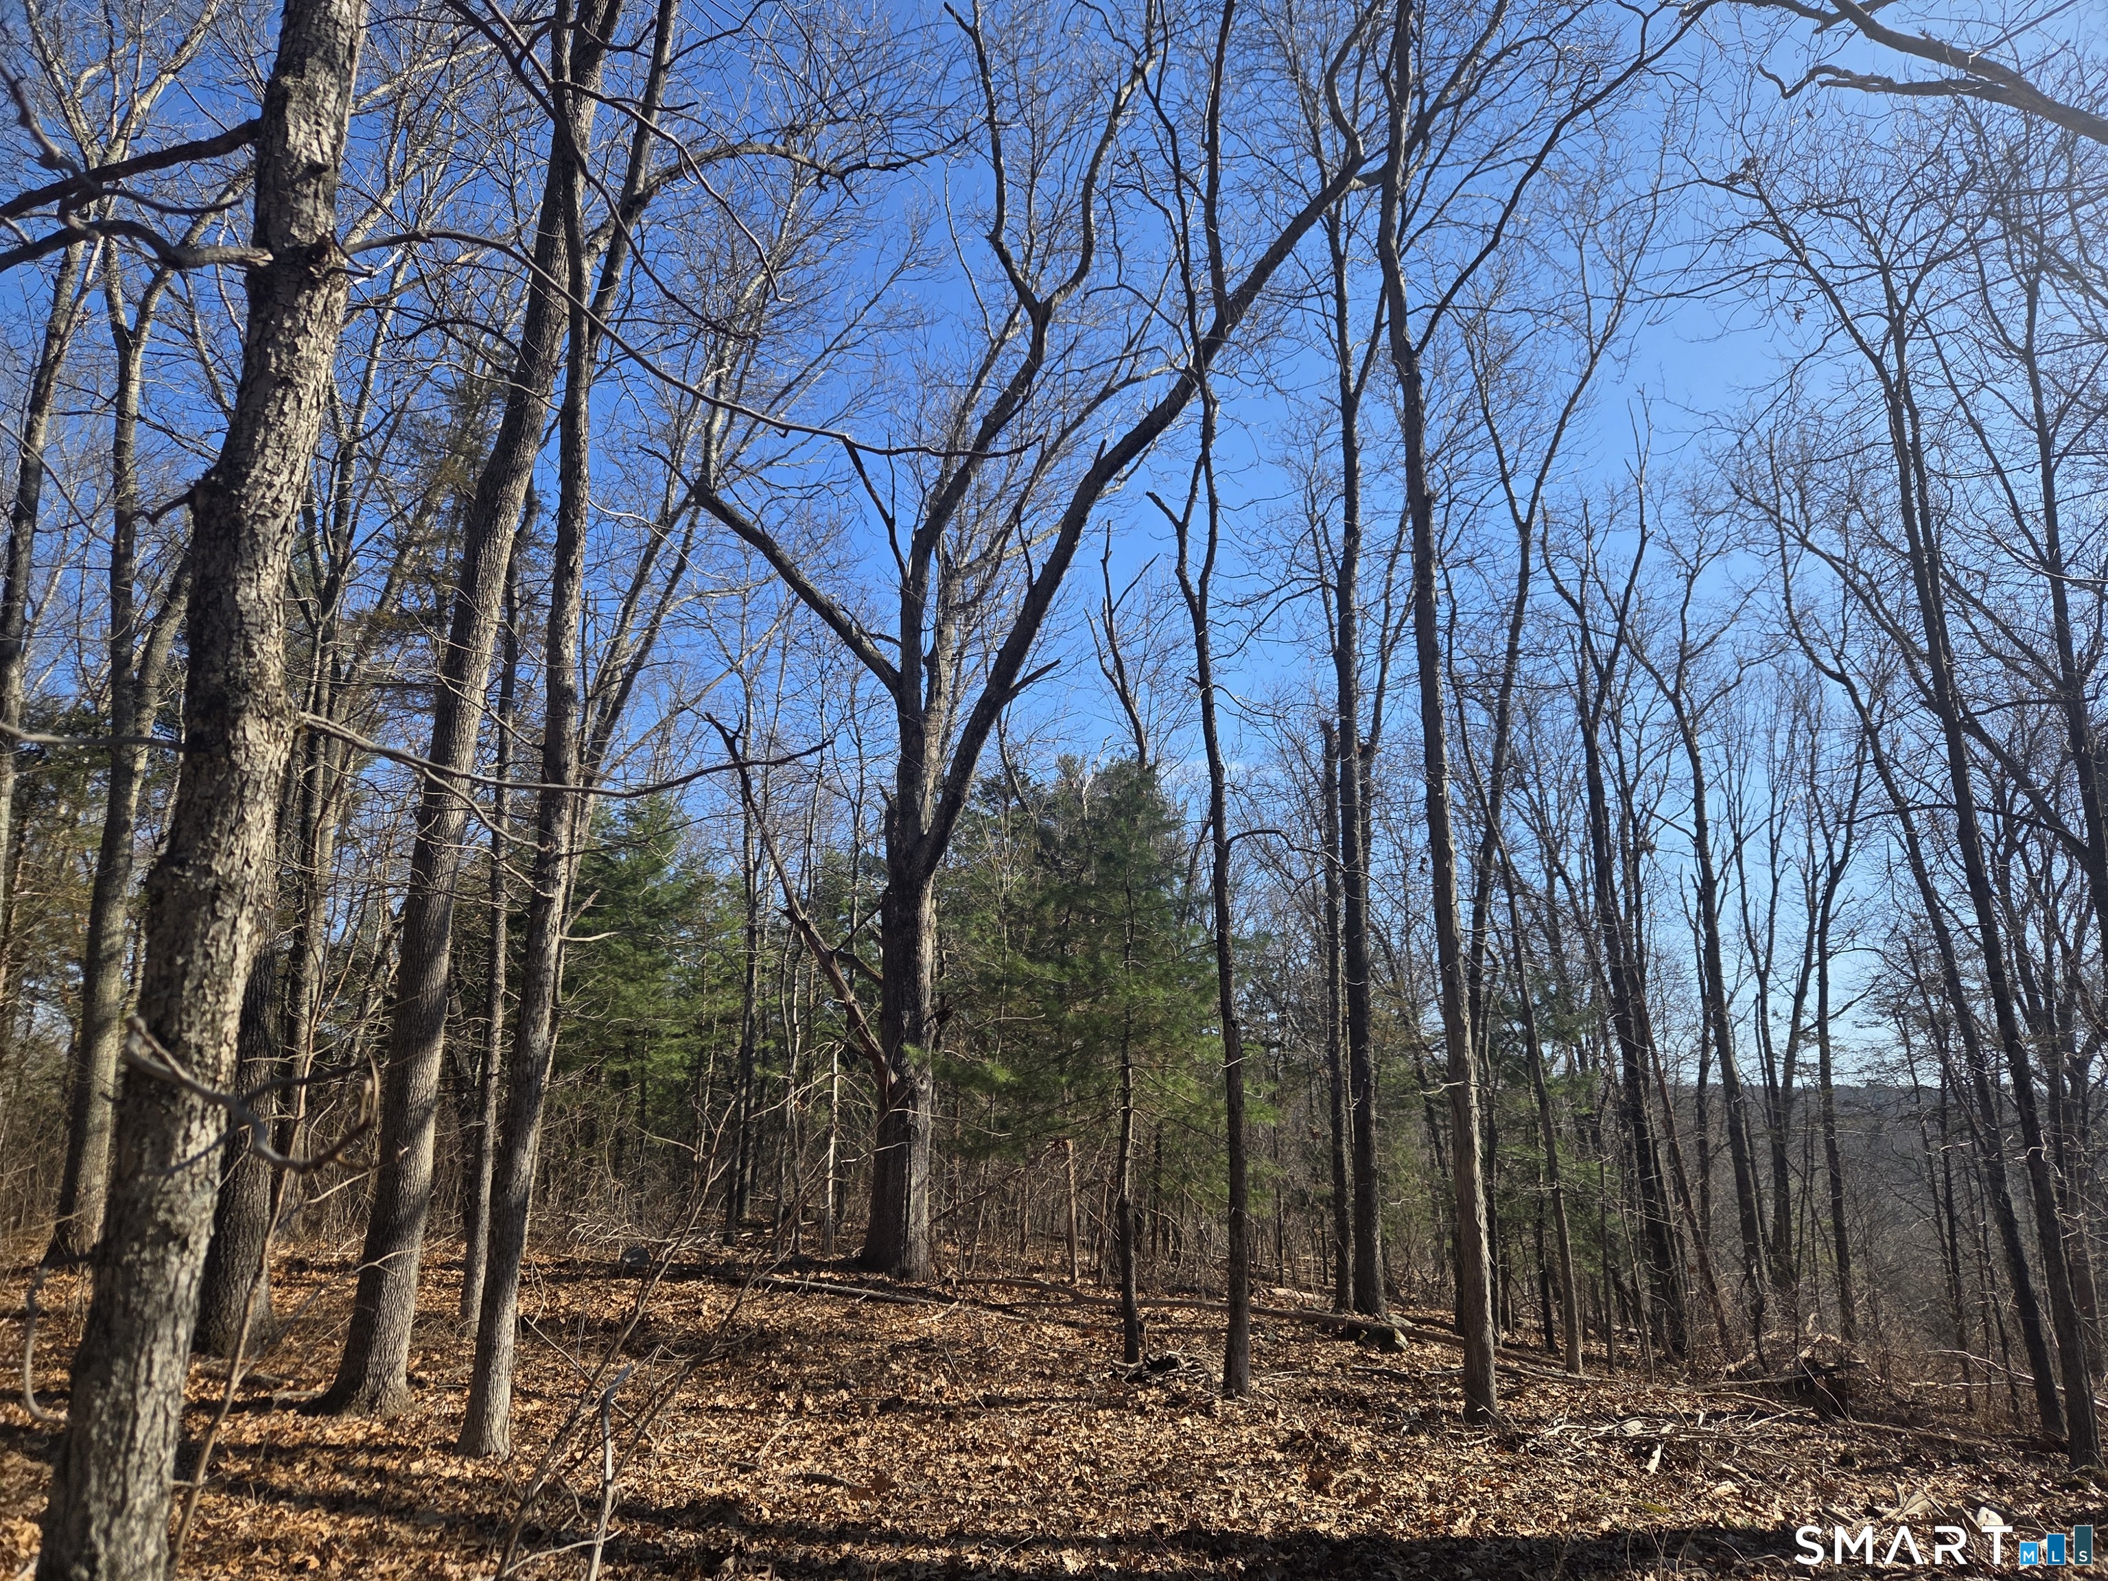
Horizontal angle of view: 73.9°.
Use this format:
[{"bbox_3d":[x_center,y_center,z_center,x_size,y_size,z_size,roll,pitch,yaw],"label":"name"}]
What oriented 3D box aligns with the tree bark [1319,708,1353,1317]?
[{"bbox_3d":[2.226,1.686,10.983,0.143,4.611,0.144,-2,-12,11],"label":"tree bark"}]

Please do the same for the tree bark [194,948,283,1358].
[{"bbox_3d":[-5.298,2.343,9.110,0.426,2.598,0.398,1,-11,-29],"label":"tree bark"}]

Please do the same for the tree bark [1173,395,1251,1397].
[{"bbox_3d":[0.924,0.403,8.188,0.284,5.863,0.213,-2,-12,7],"label":"tree bark"}]

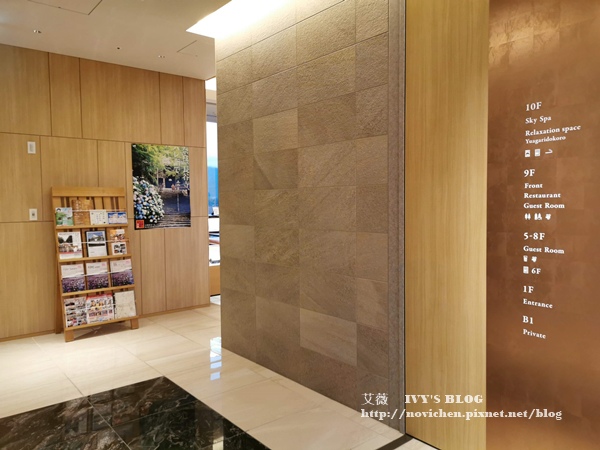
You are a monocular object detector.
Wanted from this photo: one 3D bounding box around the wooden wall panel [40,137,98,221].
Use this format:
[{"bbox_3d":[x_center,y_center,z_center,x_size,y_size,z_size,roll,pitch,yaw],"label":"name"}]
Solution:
[{"bbox_3d":[-2.534,-0.500,5.170,0.584,0.905,0.040,-3,4,-39],"label":"wooden wall panel"}]

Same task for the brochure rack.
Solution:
[{"bbox_3d":[-2.214,0.375,5.076,0.765,1.573,0.445,-3,4,-39],"label":"brochure rack"}]

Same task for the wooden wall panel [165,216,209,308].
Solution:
[{"bbox_3d":[-1.463,0.487,6.097,0.610,1.166,0.040,-3,4,-39],"label":"wooden wall panel"}]

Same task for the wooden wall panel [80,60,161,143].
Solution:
[{"bbox_3d":[-2.084,-1.417,5.505,0.922,0.882,0.040,-3,4,-39],"label":"wooden wall panel"}]

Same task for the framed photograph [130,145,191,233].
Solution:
[{"bbox_3d":[-1.700,-0.466,5.819,0.731,1.027,0.025,-3,4,-39],"label":"framed photograph"}]

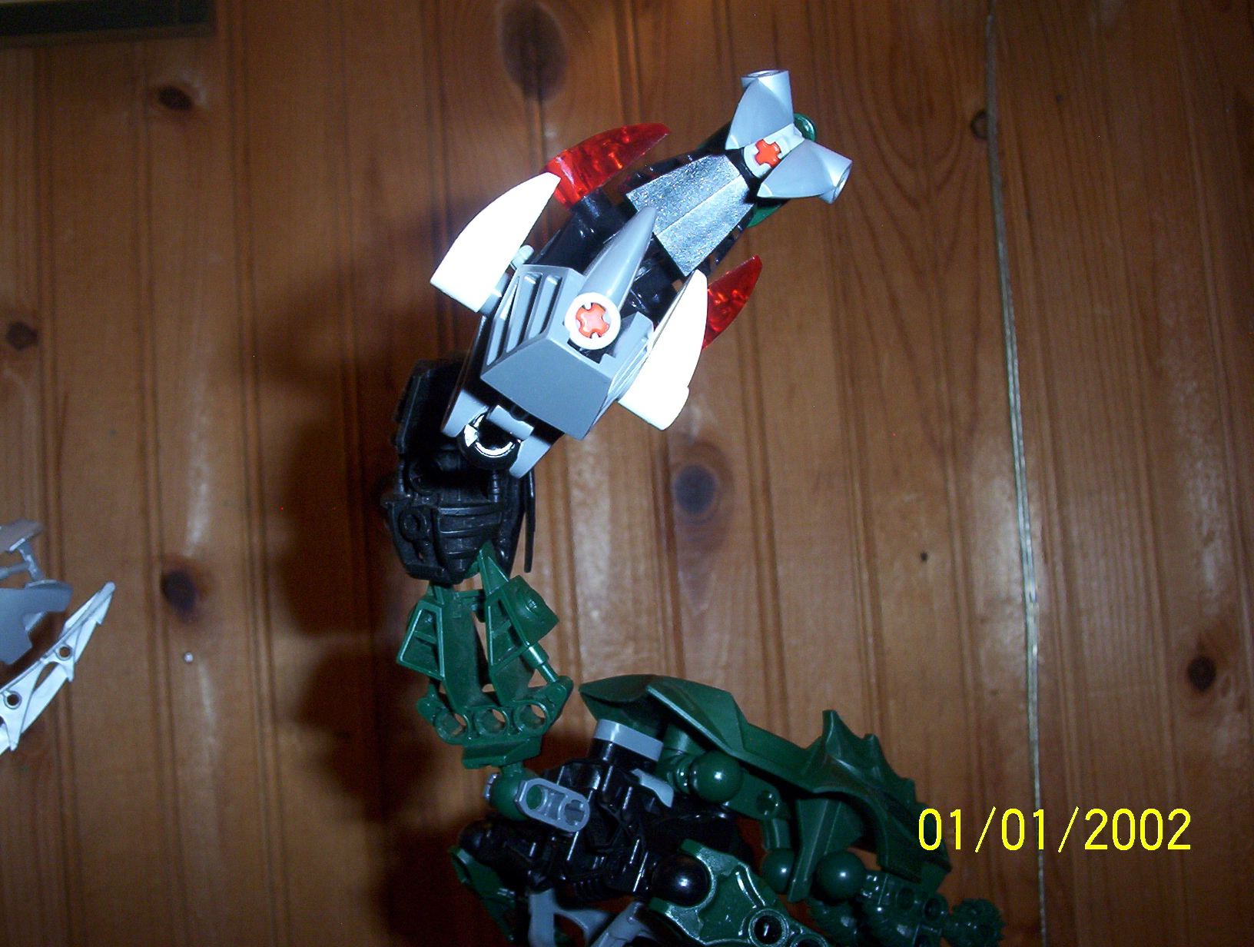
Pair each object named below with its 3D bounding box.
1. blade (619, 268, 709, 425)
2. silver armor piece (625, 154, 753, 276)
[{"bbox_3d":[0.008,-0.019,0.208,0.008,0.024,0.008,34,-16,-8],"label":"blade"},{"bbox_3d":[0.011,-0.043,0.229,0.021,0.016,0.007,-34,-5,-23],"label":"silver armor piece"}]

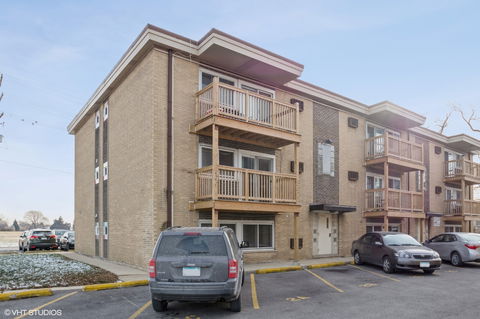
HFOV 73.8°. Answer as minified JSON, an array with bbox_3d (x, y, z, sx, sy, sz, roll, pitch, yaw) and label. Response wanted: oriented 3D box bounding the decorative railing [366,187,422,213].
[{"bbox_3d":[8.816,2.355,18.291,3.850,1.143,1.300,6,-10,-36],"label":"decorative railing"}]

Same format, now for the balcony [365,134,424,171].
[{"bbox_3d":[8.832,-0.314,18.353,3.950,1.450,1.380,6,-10,-36],"label":"balcony"}]

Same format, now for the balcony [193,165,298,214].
[{"bbox_3d":[0.342,1.199,11.998,3.950,1.400,1.400,6,-10,-36],"label":"balcony"}]

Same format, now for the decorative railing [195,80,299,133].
[{"bbox_3d":[0.361,-1.644,12.402,4.000,1.200,1.300,8,-14,-36],"label":"decorative railing"}]

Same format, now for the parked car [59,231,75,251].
[{"bbox_3d":[-12.730,6.171,24.900,1.800,1.470,4.500,6,-10,-36],"label":"parked car"}]

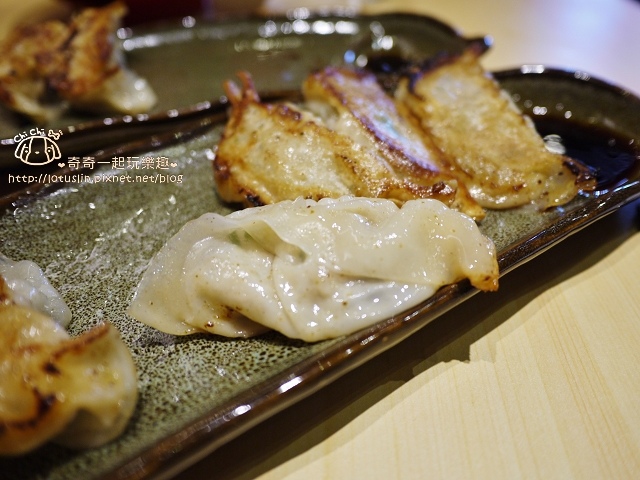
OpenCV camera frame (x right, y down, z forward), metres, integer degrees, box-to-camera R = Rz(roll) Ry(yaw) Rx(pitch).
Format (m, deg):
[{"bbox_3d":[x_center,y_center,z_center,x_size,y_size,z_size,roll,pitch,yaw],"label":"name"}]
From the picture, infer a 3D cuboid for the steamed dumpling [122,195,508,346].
[{"bbox_3d":[-0.001,0.007,0.136,0.092,0.029,0.041,-5,41,-6],"label":"steamed dumpling"}]

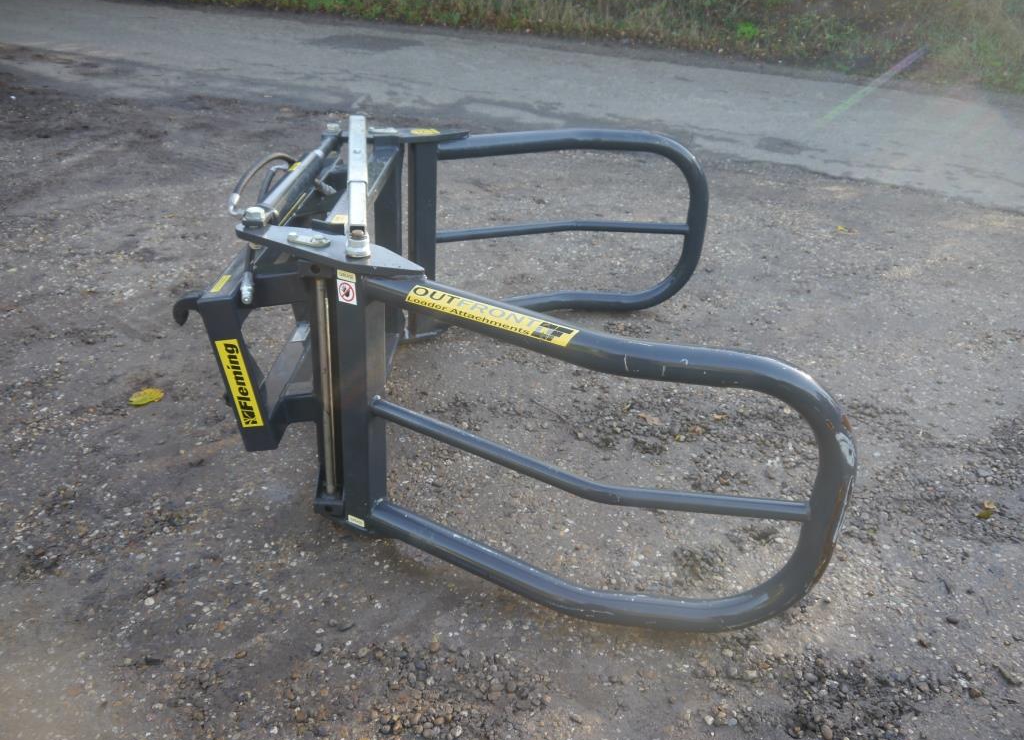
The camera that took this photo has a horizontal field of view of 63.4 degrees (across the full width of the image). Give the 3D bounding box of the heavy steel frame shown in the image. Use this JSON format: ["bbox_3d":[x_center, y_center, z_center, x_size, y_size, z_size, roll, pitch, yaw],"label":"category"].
[{"bbox_3d":[-0.028,-0.220,2.607,1.601,0.863,1.911,4,30,0],"label":"heavy steel frame"}]

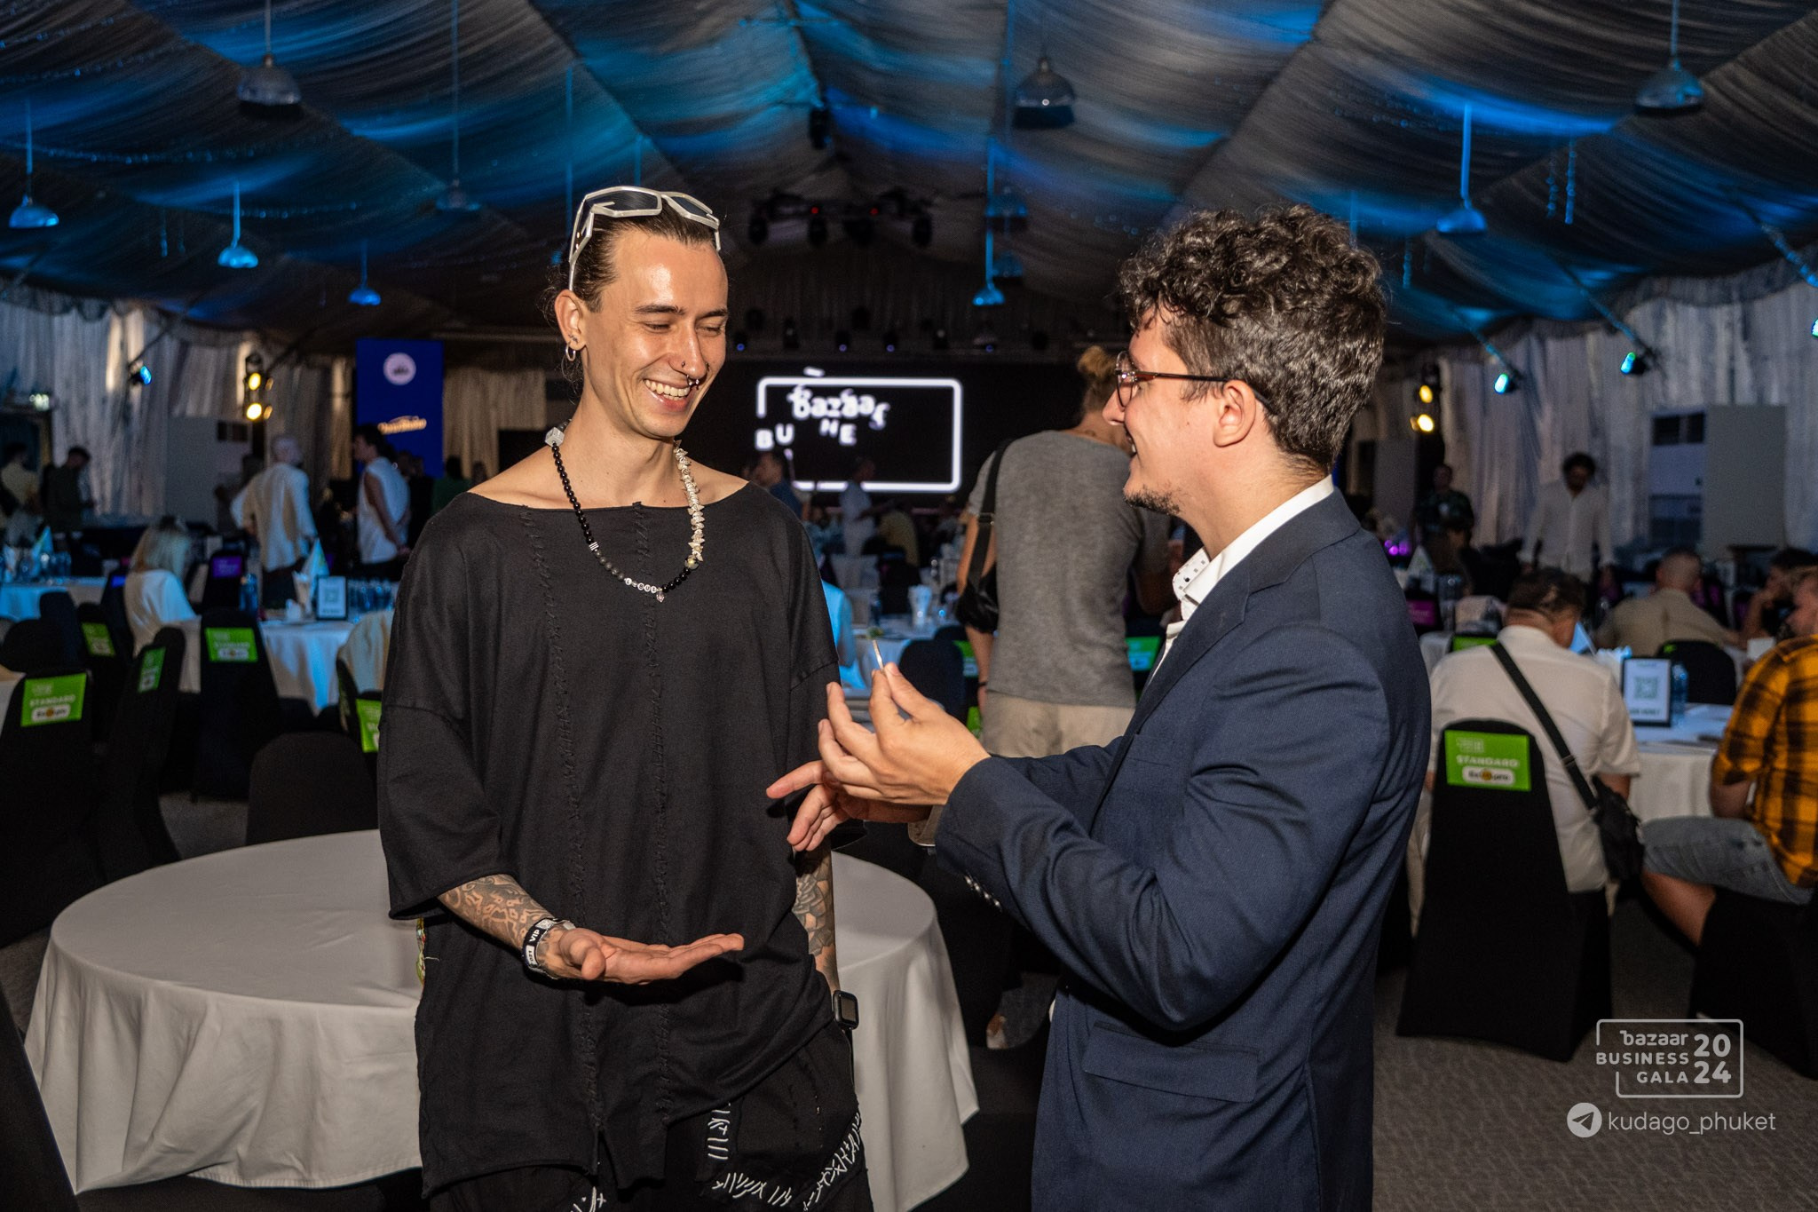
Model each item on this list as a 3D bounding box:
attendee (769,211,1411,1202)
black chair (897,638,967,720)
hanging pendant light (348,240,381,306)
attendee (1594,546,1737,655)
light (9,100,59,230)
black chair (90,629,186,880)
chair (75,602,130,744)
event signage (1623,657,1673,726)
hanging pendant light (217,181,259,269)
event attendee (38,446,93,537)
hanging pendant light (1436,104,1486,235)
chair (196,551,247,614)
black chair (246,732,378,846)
[{"bbox_3d":[0.169,0.536,1.547,0.550,1.760,0.520,2,4,15],"label":"attendee"},{"bbox_3d":[0.077,0.608,7.073,0.460,0.910,0.560,1,4,0],"label":"black chair"},{"bbox_3d":[-7.058,-4.326,22.900,0.420,0.800,0.420,1,3,0],"label":"hanging pendant light"},{"bbox_3d":[3.354,0.401,7.988,0.620,1.320,0.750,1,3,6],"label":"attendee"},{"bbox_3d":[-7.432,-3.750,15.000,0.420,1.060,0.420,1,3,0],"label":"light"},{"bbox_3d":[-3.082,0.561,6.774,0.570,0.910,0.470,1,4,2],"label":"black chair"},{"bbox_3d":[-3.645,0.434,8.292,0.460,0.920,0.540,4,6,33],"label":"chair"},{"bbox_3d":[2.537,0.293,6.025,0.168,0.232,0.050,3,5,23],"label":"event signage"},{"bbox_3d":[-7.587,-4.309,20.000,0.450,1.000,0.450,1,5,0],"label":"hanging pendant light"},{"bbox_3d":[-7.843,-0.687,16.510,0.460,1.650,0.480,-1,5,-15],"label":"event attendee"},{"bbox_3d":[3.916,-3.092,12.523,0.360,0.930,0.360,1,4,0],"label":"hanging pendant light"},{"bbox_3d":[-4.841,0.060,12.456,0.460,0.920,0.540,-3,6,-36],"label":"chair"},{"bbox_3d":[-1.326,0.769,4.079,0.460,0.910,0.560,-1,4,-28],"label":"black chair"}]

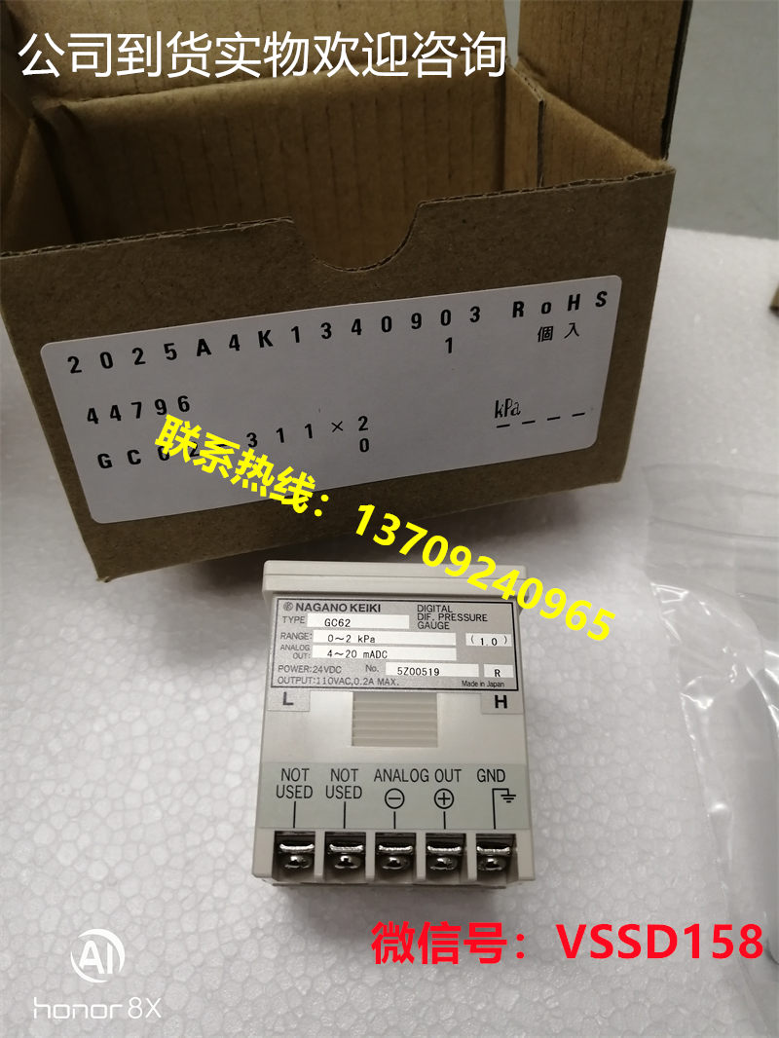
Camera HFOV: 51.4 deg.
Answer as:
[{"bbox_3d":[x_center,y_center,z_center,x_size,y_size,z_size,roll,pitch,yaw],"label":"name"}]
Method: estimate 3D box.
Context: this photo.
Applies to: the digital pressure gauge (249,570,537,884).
[{"bbox_3d":[0.001,0.054,0.203,0.061,0.061,0.070,1,67,0],"label":"digital pressure gauge"}]

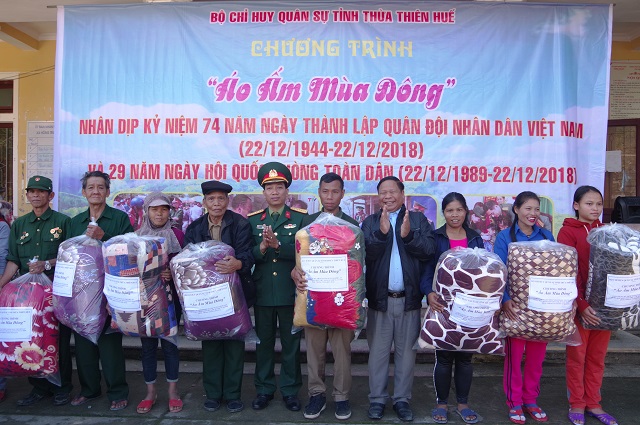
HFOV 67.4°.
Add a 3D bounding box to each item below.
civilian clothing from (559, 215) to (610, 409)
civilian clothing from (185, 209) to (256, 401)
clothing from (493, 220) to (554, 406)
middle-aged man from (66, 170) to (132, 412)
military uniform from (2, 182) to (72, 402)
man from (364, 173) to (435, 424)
[{"bbox_3d":[1.790,0.680,3.220,0.420,1.290,0.340,0,1,0],"label":"civilian clothing"},{"bbox_3d":[-0.712,0.660,3.410,0.510,1.380,0.400,0,1,-6],"label":"civilian clothing"},{"bbox_3d":[1.370,0.690,3.210,0.420,1.240,0.350,0,1,7],"label":"clothing"},{"bbox_3d":[-1.511,0.527,3.300,0.470,1.618,0.420,0,0,-2],"label":"middle-aged man"},{"bbox_3d":[-1.980,0.540,3.360,0.510,1.584,0.430,0,0,-3],"label":"military uniform"},{"bbox_3d":[0.533,0.564,3.240,0.490,1.625,0.460,0,1,6],"label":"man"}]

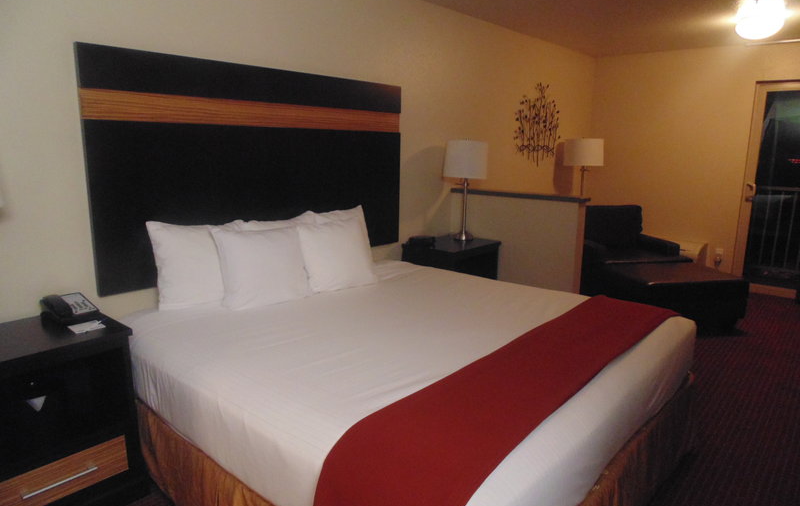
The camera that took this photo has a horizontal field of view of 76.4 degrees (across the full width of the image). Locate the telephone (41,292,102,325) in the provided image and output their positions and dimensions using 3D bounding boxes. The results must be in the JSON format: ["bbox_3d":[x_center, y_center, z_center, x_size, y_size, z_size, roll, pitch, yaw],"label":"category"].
[{"bbox_3d":[-1.388,0.223,2.143,0.200,0.092,0.190,11,15,41],"label":"telephone"}]

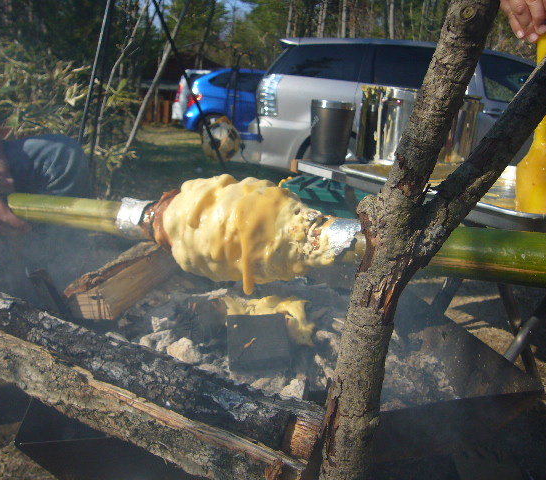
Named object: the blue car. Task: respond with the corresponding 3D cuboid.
[{"bbox_3d":[0.175,-2.652,10.388,4.000,1.490,1.700,0,16,-11],"label":"blue car"}]

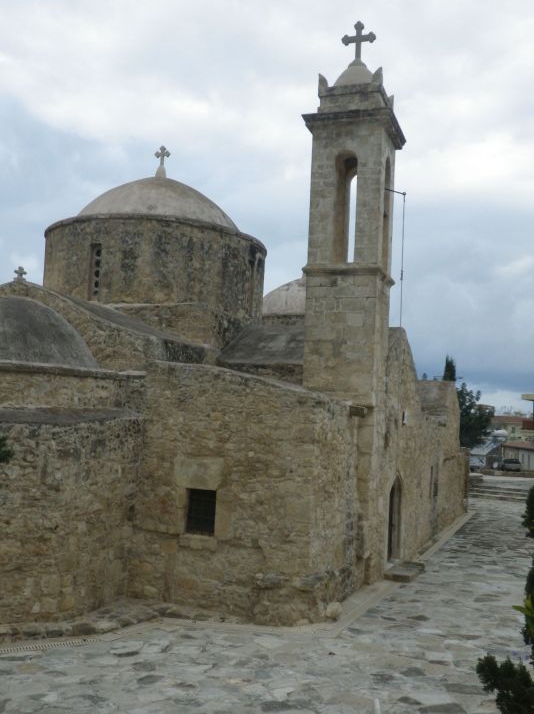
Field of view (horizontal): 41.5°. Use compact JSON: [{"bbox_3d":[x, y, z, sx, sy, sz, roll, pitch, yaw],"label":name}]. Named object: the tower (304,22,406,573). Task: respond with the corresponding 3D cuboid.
[{"bbox_3d":[1.793,-1.410,15.340,1.900,11.950,1.850,2,-2,21],"label":"tower"}]

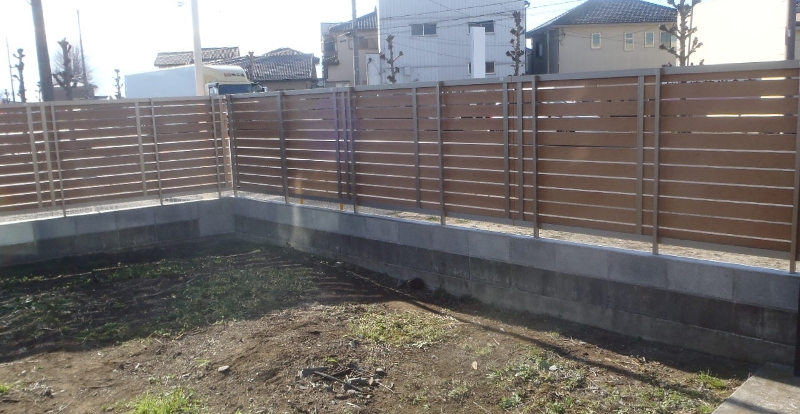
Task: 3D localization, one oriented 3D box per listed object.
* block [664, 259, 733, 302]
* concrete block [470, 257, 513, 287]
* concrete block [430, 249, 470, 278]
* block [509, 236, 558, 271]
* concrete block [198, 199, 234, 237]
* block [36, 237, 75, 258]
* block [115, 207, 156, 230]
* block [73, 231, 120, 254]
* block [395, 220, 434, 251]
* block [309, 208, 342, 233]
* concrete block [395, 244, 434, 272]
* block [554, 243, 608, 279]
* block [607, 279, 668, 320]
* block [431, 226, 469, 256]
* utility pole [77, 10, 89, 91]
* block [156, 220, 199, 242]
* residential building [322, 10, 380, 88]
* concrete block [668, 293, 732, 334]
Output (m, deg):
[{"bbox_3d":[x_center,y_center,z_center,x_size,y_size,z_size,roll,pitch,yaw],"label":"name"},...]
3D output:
[{"bbox_3d":[1.900,0.448,4.055,0.395,0.195,0.120,7,13,43],"label":"block"},{"bbox_3d":[0.754,0.508,5.175,0.390,0.190,0.120,7,13,44],"label":"concrete block"},{"bbox_3d":[0.460,0.472,5.457,0.395,0.195,0.120,7,13,43],"label":"concrete block"},{"bbox_3d":[1.031,0.344,4.876,0.395,0.195,0.120,7,13,43],"label":"block"},{"bbox_3d":[-2.168,0.117,7.587,0.420,0.390,0.120,-8,11,-29],"label":"concrete block"},{"bbox_3d":[-3.607,0.415,6.798,0.395,0.195,0.120,-8,11,-29],"label":"block"},{"bbox_3d":[-2.922,0.122,7.152,0.395,0.195,0.120,-8,11,-29],"label":"block"},{"bbox_3d":[-3.282,0.360,7.045,0.390,0.190,0.120,-8,11,-31],"label":"block"},{"bbox_3d":[0.169,0.242,5.693,0.390,0.190,0.120,7,13,44],"label":"block"},{"bbox_3d":[-0.698,0.139,6.521,0.390,0.190,0.120,7,13,44],"label":"block"},{"bbox_3d":[0.176,0.439,5.713,0.395,0.195,0.120,7,13,43],"label":"concrete block"},{"bbox_3d":[1.320,0.379,4.603,0.395,0.195,0.120,7,13,43],"label":"block"},{"bbox_3d":[1.616,0.610,4.351,0.390,0.190,0.120,7,13,44],"label":"block"},{"bbox_3d":[0.452,0.272,5.411,0.395,0.195,0.120,7,13,43],"label":"block"},{"bbox_3d":[-28.156,-12.528,57.836,0.280,9.888,0.280,-7,11,-25],"label":"utility pole"},{"bbox_3d":[-2.564,0.265,7.386,0.395,0.195,0.120,-8,11,-34],"label":"block"},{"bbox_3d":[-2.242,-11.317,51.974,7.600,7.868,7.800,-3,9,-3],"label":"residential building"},{"bbox_3d":[1.908,0.645,4.089,0.395,0.195,0.120,7,13,43],"label":"concrete block"}]

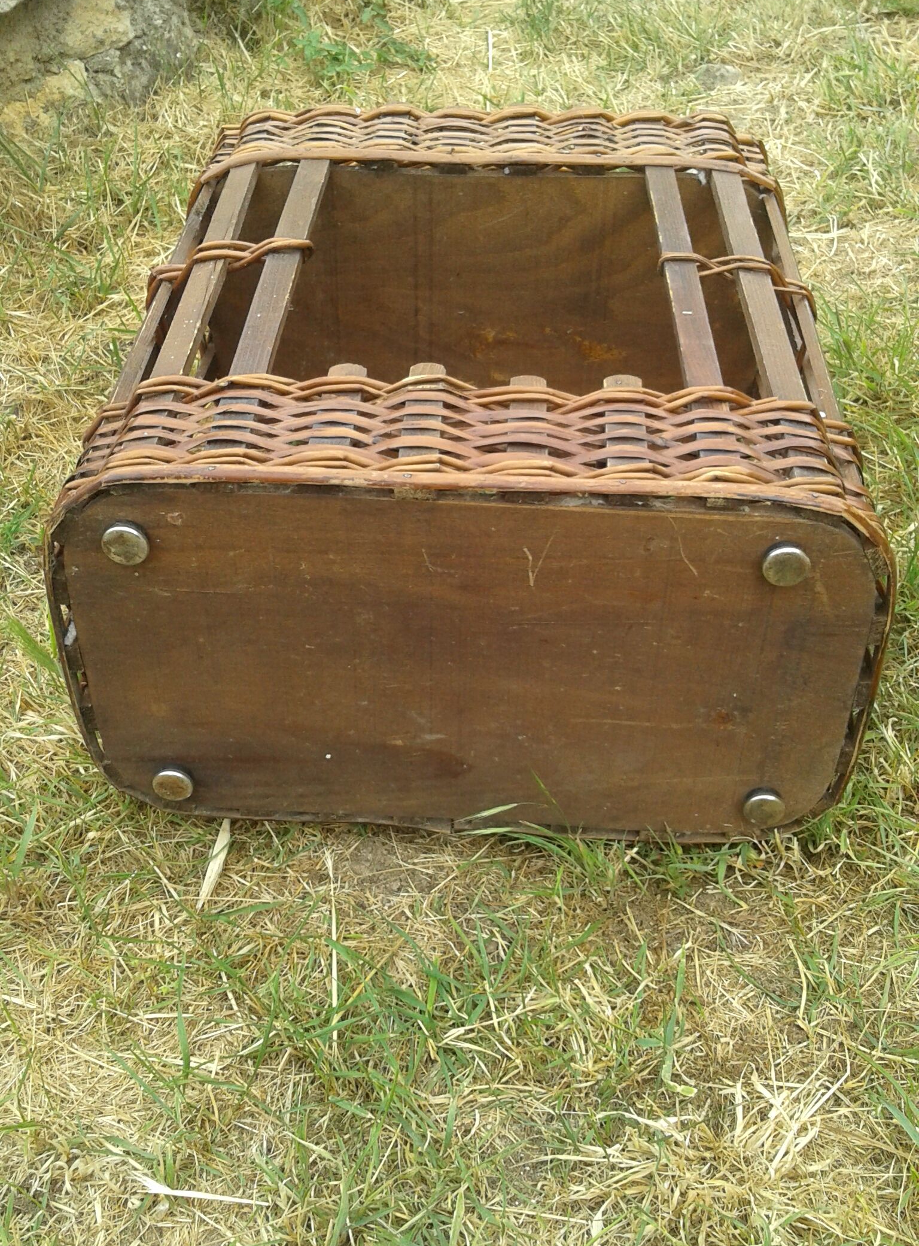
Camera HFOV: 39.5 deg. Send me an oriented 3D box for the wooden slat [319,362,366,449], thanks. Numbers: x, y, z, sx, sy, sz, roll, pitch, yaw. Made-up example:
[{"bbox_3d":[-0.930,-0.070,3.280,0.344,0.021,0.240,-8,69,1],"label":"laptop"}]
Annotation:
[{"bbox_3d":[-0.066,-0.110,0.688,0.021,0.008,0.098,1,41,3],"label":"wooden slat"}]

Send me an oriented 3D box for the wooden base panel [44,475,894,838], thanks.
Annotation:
[{"bbox_3d":[0.005,0.028,0.726,0.433,0.248,0.015,1,39,3],"label":"wooden base panel"}]

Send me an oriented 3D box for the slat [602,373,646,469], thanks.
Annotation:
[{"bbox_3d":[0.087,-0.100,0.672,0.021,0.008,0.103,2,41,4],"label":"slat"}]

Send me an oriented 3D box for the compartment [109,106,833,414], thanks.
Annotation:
[{"bbox_3d":[0.015,-0.164,0.946,0.425,0.268,0.450,1,41,3],"label":"compartment"}]

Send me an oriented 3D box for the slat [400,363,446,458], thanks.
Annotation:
[{"bbox_3d":[-0.020,-0.108,0.683,0.021,0.008,0.107,1,41,3],"label":"slat"}]

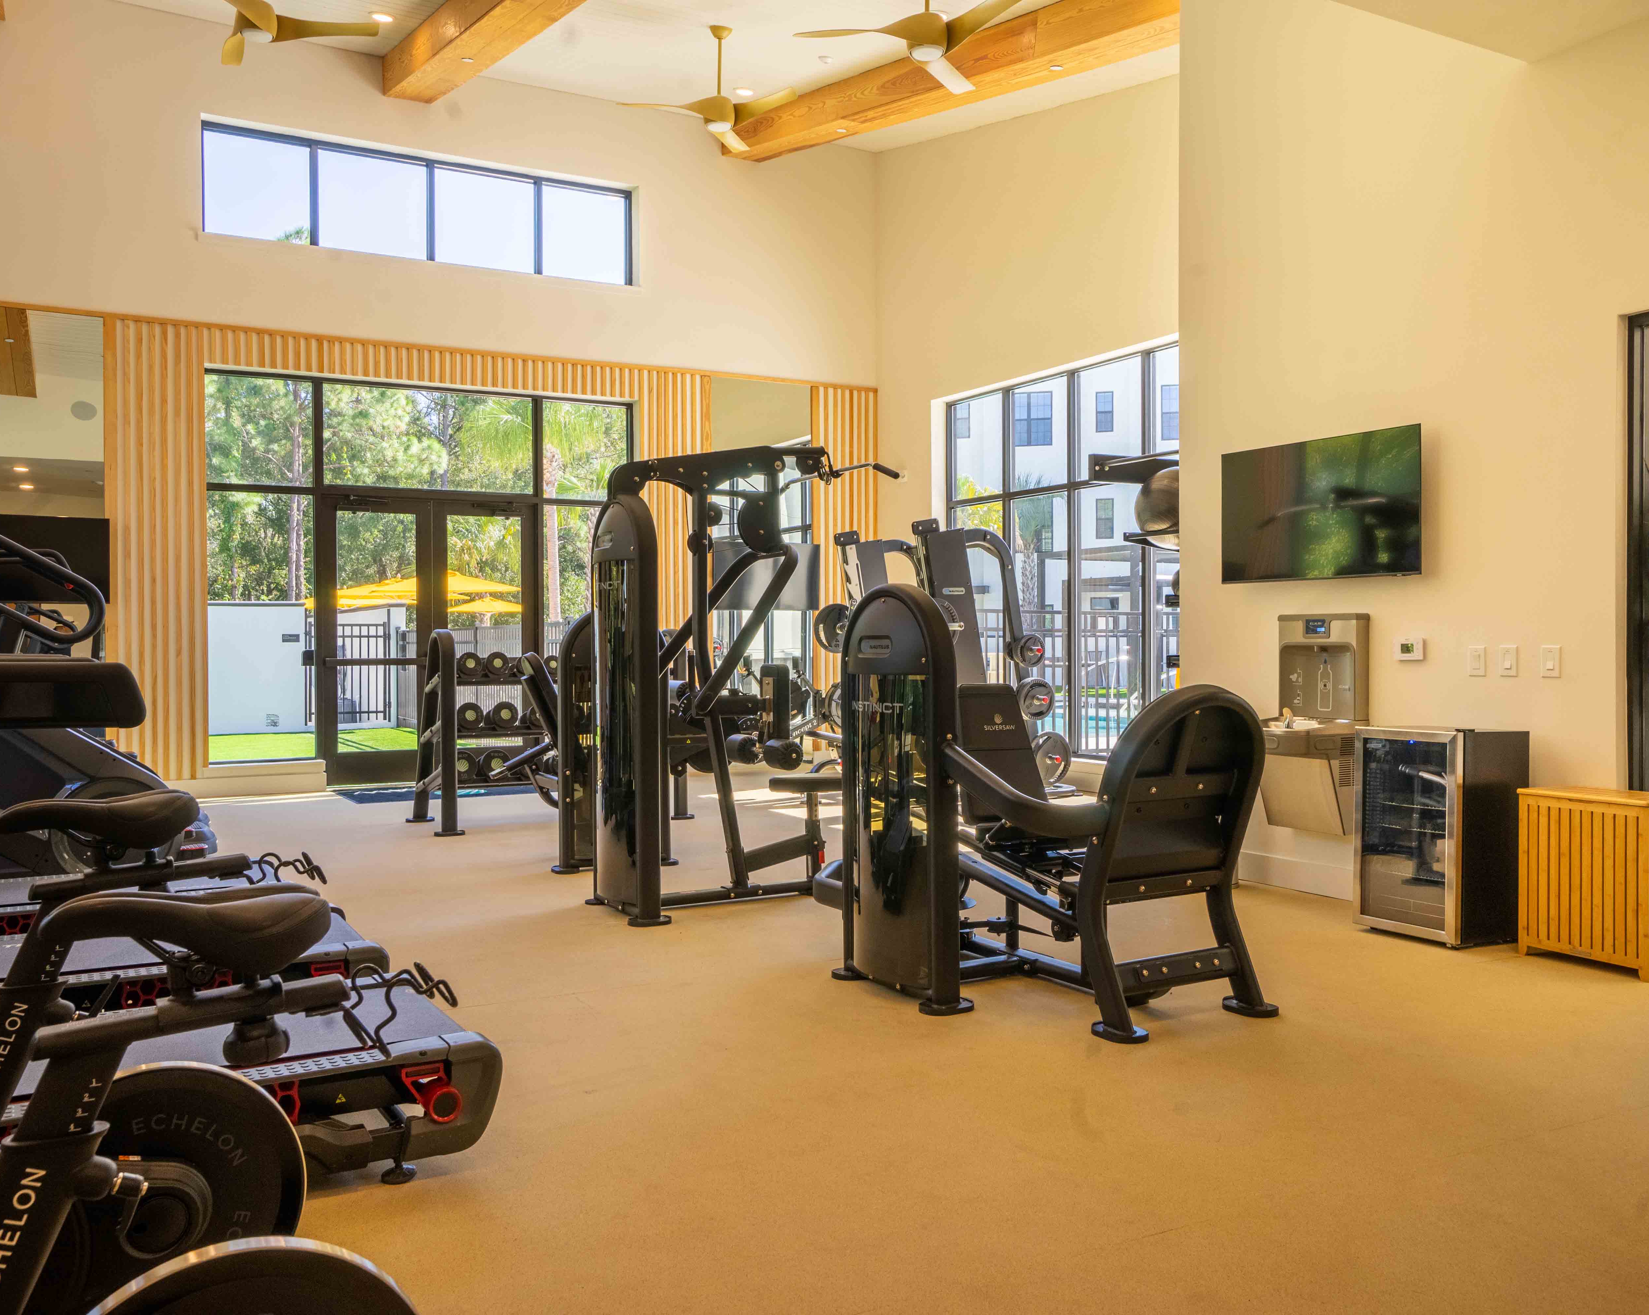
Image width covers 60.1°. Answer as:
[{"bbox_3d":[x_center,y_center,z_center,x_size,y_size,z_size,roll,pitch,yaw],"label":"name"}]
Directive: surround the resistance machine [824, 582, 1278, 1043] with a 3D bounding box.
[{"bbox_3d":[0.557,0.447,5.200,1.010,1.398,2.043,-1,1,-29],"label":"resistance machine"}]

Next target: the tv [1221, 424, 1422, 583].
[{"bbox_3d":[2.281,-0.683,6.611,0.084,0.644,1.147,-1,1,-29],"label":"tv"}]

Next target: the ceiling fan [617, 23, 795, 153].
[{"bbox_3d":[-0.791,-4.207,10.394,1.380,0.780,1.360,0,1,12],"label":"ceiling fan"}]

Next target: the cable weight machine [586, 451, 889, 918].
[{"bbox_3d":[-0.393,0.061,6.638,1.291,2.151,1.111,-1,1,-29],"label":"cable weight machine"}]

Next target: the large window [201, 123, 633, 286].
[{"bbox_3d":[-3.378,-3.839,12.267,3.657,0.932,0.108,-1,1,-29],"label":"large window"}]

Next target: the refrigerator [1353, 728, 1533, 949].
[{"bbox_3d":[2.545,0.713,5.877,0.437,0.839,0.496,-1,1,-30],"label":"refrigerator"}]

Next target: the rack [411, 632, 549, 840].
[{"bbox_3d":[-1.882,0.468,9.806,1.751,1.291,0.848,-1,1,-29],"label":"rack"}]

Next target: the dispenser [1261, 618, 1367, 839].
[{"bbox_3d":[2.162,0.319,6.551,0.471,1.007,0.466,-1,1,-29],"label":"dispenser"}]

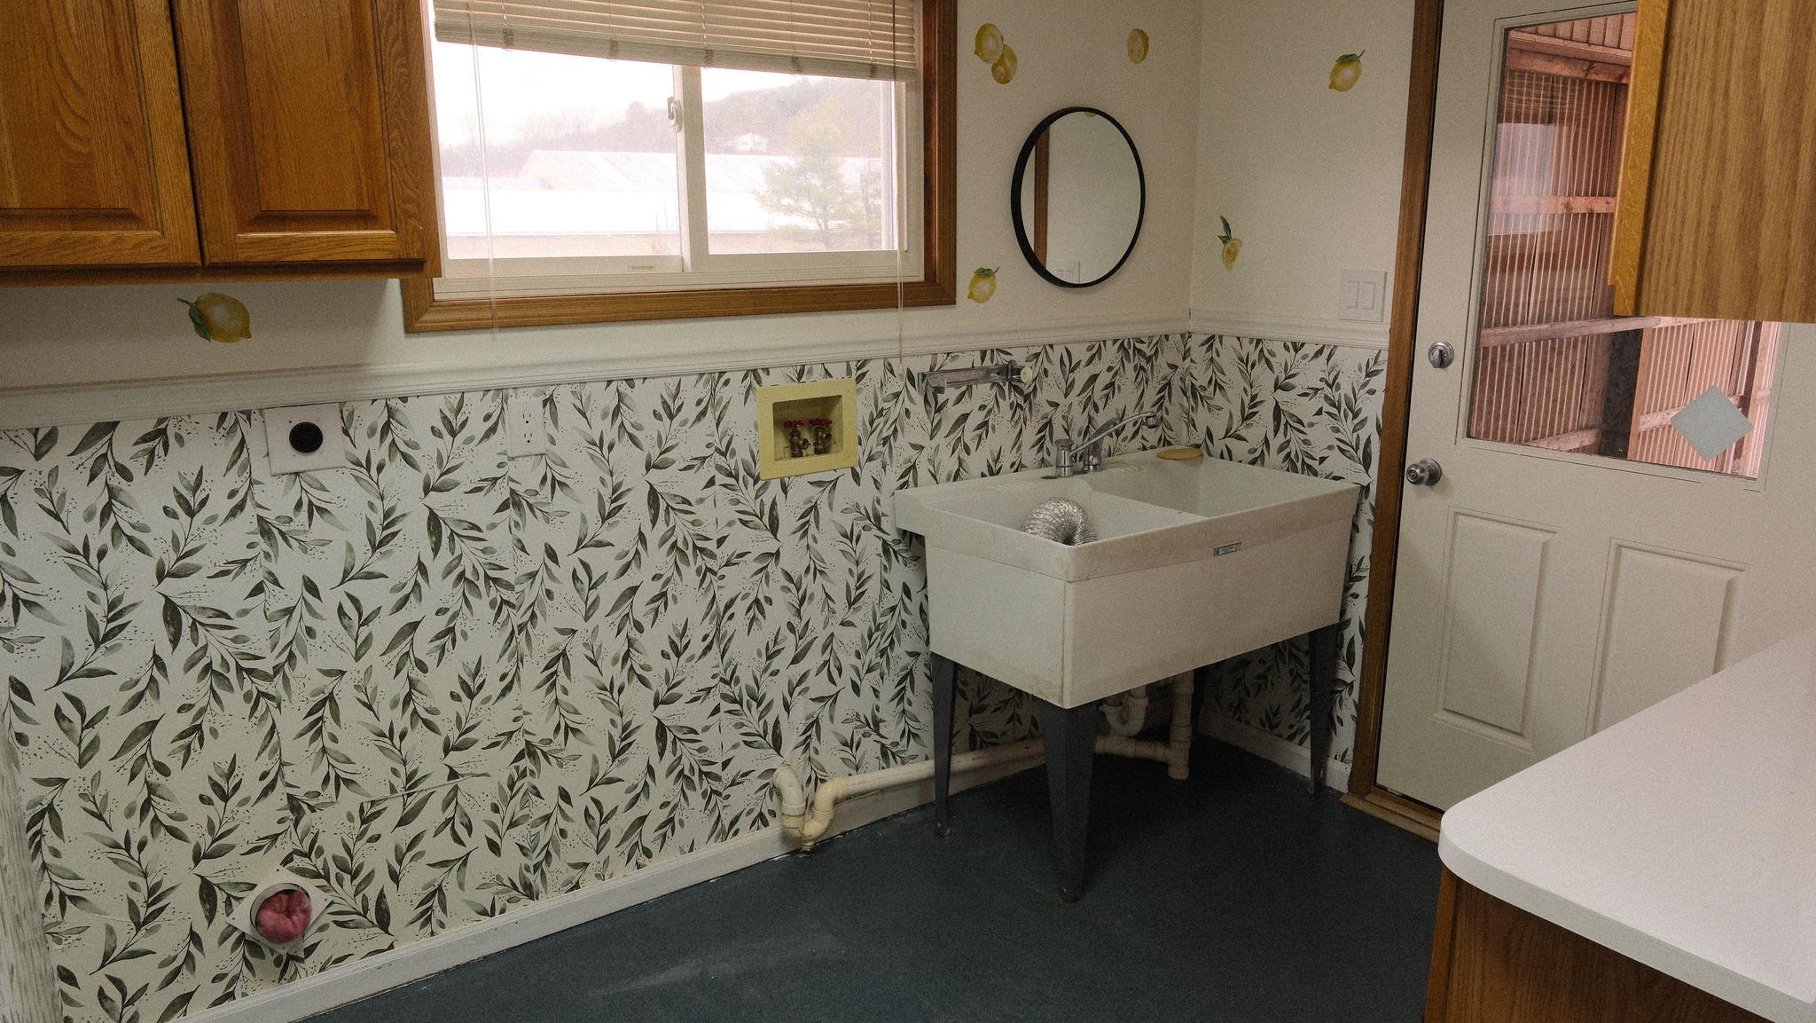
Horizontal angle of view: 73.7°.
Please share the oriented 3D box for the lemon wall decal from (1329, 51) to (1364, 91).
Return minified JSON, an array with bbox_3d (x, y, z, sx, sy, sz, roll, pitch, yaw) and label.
[{"bbox_3d":[1.077,-1.079,2.978,0.005,0.091,0.094,-10,16,-35],"label":"lemon wall decal"}]

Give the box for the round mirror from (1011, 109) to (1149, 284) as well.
[{"bbox_3d":[0.453,-0.822,3.174,0.459,0.459,0.027,-10,16,-35],"label":"round mirror"}]

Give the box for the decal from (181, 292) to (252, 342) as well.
[{"bbox_3d":[-1.186,-0.332,2.077,0.098,0.088,0.005,-10,16,-35],"label":"decal"}]

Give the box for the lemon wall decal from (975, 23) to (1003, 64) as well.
[{"bbox_3d":[0.199,-1.131,2.929,0.091,0.092,0.005,-10,16,-35],"label":"lemon wall decal"}]

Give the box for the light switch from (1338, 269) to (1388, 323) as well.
[{"bbox_3d":[1.131,-0.539,3.030,0.010,0.126,0.127,-10,16,-35],"label":"light switch"}]

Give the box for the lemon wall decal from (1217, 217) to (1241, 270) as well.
[{"bbox_3d":[0.884,-0.737,3.336,0.005,0.146,0.082,-10,16,-35],"label":"lemon wall decal"}]

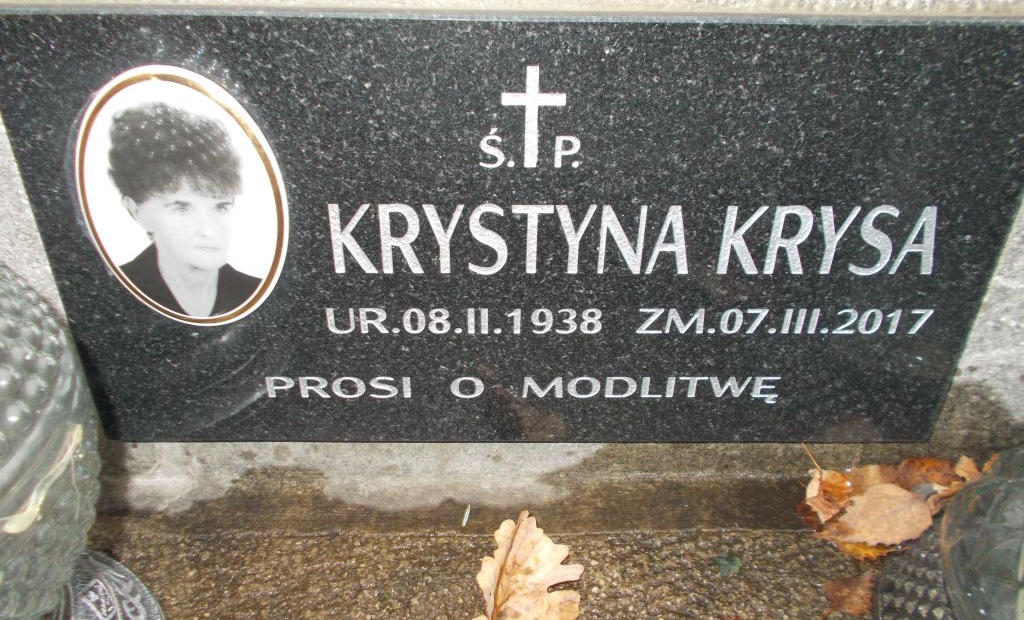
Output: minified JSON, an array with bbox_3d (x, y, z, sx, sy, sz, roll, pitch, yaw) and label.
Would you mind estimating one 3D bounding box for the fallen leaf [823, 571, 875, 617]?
[{"bbox_3d":[0.163,0.137,0.371,0.033,0.005,0.023,-20,36,-31],"label":"fallen leaf"}]

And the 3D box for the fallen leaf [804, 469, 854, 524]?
[{"bbox_3d":[0.165,0.098,0.400,0.025,0.014,0.027,0,70,-1],"label":"fallen leaf"}]

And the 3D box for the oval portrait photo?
[{"bbox_3d":[-0.131,-0.039,0.305,0.082,0.112,0.008,5,30,-4],"label":"oval portrait photo"}]

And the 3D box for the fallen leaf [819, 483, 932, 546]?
[{"bbox_3d":[0.191,0.108,0.402,0.057,0.011,0.036,-1,51,-2],"label":"fallen leaf"}]

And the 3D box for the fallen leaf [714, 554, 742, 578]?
[{"bbox_3d":[0.108,0.129,0.385,0.013,0.003,0.015,0,30,-1],"label":"fallen leaf"}]

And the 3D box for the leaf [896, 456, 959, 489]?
[{"bbox_3d":[0.219,0.087,0.408,0.033,0.012,0.021,0,70,-1],"label":"leaf"}]

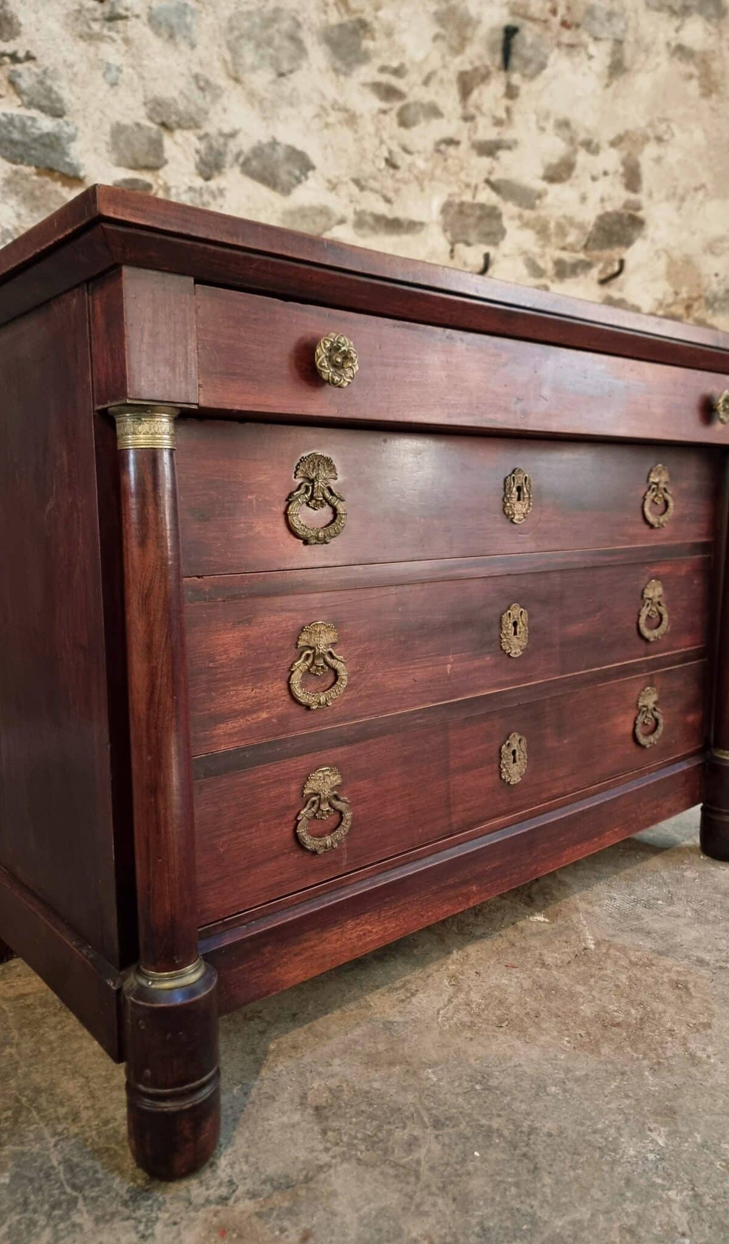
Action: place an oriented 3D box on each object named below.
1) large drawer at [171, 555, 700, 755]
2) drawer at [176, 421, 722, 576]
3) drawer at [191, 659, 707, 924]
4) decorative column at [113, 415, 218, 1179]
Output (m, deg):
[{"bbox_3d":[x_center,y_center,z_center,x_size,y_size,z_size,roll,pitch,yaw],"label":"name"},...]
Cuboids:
[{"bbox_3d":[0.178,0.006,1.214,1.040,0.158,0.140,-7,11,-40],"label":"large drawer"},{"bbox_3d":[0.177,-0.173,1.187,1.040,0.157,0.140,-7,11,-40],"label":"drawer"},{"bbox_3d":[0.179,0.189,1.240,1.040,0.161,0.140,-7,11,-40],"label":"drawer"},{"bbox_3d":[-0.191,0.169,0.814,0.092,0.727,0.092,-7,11,-40],"label":"decorative column"}]

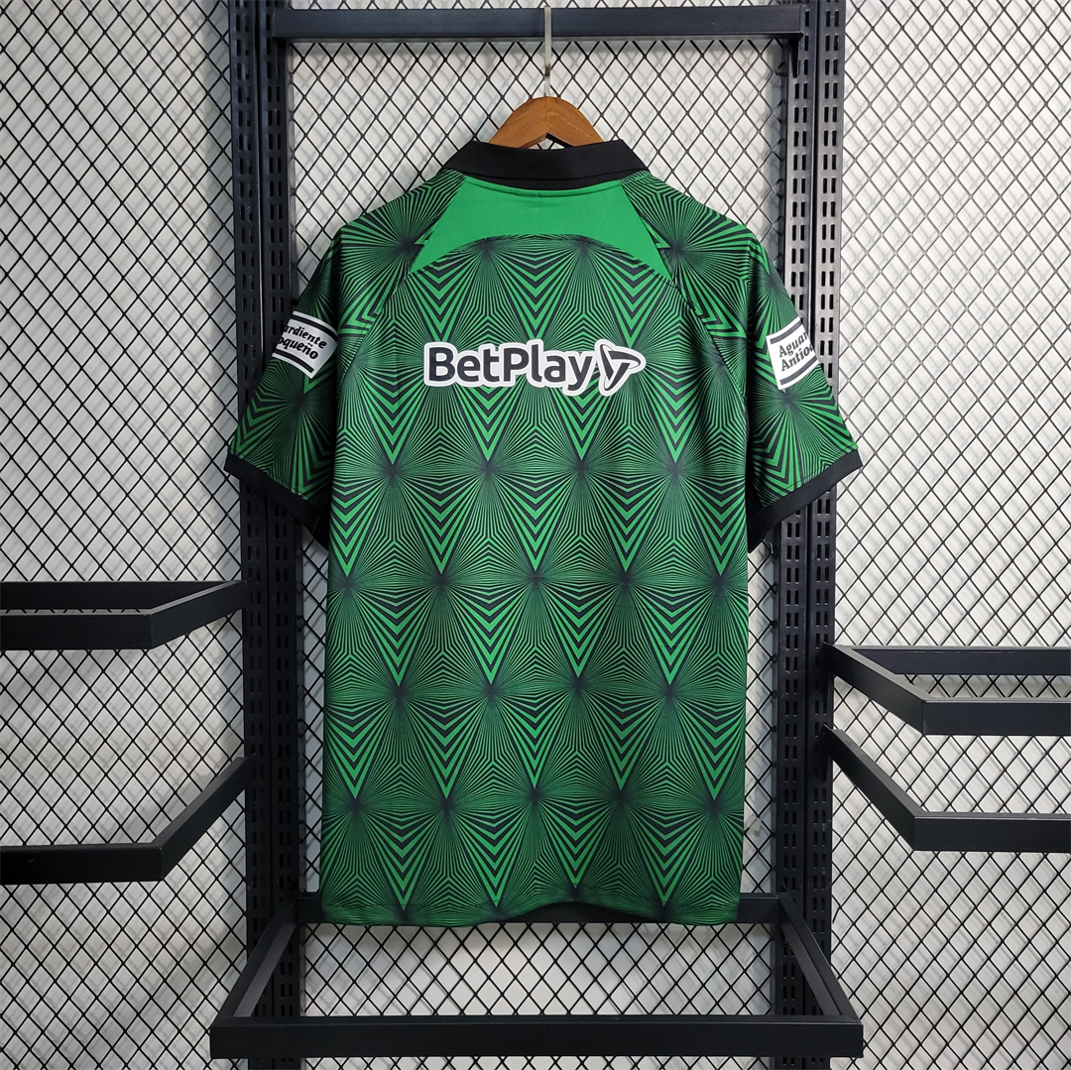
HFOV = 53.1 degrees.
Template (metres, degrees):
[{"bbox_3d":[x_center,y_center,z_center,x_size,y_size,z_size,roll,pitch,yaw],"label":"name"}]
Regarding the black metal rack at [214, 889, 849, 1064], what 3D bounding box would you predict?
[{"bbox_3d":[0.003,0.434,1.082,0.572,0.031,0.285,0,4,0],"label":"black metal rack"}]

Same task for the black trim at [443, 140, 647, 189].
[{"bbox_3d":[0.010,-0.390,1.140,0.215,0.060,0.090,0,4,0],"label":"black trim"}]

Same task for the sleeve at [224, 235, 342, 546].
[{"bbox_3d":[-0.264,-0.151,1.125,0.125,0.325,0.120,0,4,0],"label":"sleeve"}]

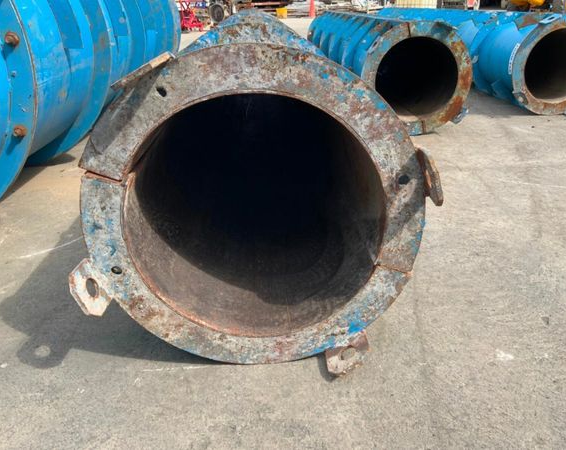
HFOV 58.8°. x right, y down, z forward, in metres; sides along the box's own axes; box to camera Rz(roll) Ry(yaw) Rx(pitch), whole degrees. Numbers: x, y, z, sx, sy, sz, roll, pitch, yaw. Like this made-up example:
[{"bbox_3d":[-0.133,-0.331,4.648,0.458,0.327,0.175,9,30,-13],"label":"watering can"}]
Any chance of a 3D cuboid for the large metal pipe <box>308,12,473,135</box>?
[{"bbox_3d":[0.971,-2.230,6.430,0.878,0.878,5.429,0,24,-2],"label":"large metal pipe"}]

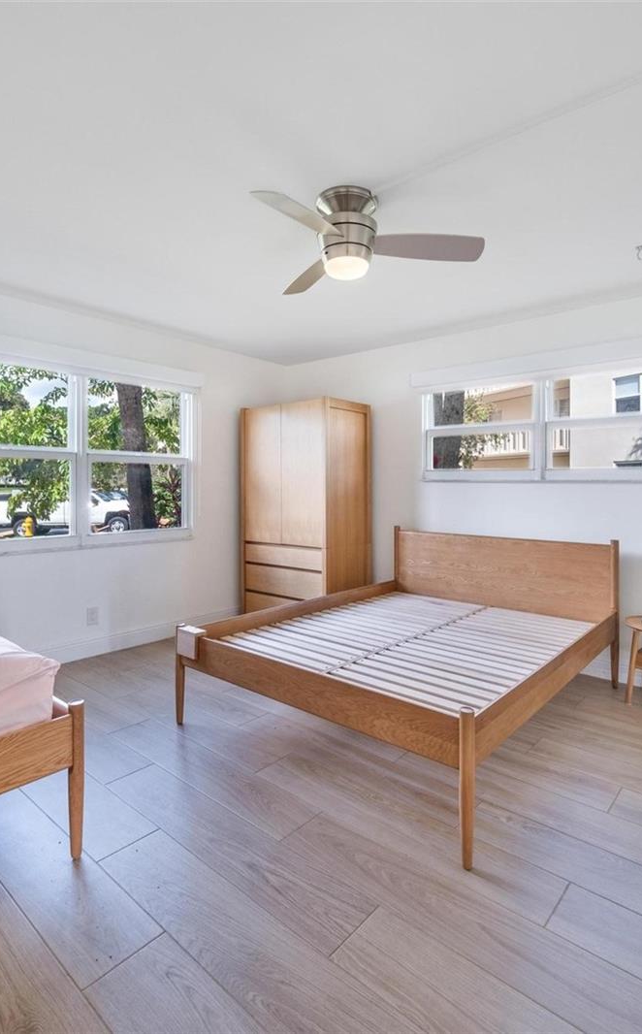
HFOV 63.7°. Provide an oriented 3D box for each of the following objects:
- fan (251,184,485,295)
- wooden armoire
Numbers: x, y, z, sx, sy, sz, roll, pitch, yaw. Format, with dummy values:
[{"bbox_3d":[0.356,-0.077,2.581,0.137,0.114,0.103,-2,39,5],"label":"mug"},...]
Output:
[{"bbox_3d":[0.140,-1.170,2.190,1.000,0.310,1.060,0,2,0],"label":"fan"},{"bbox_3d":[-0.140,-0.010,4.610,1.000,1.930,0.600,2,3,42],"label":"wooden armoire"}]

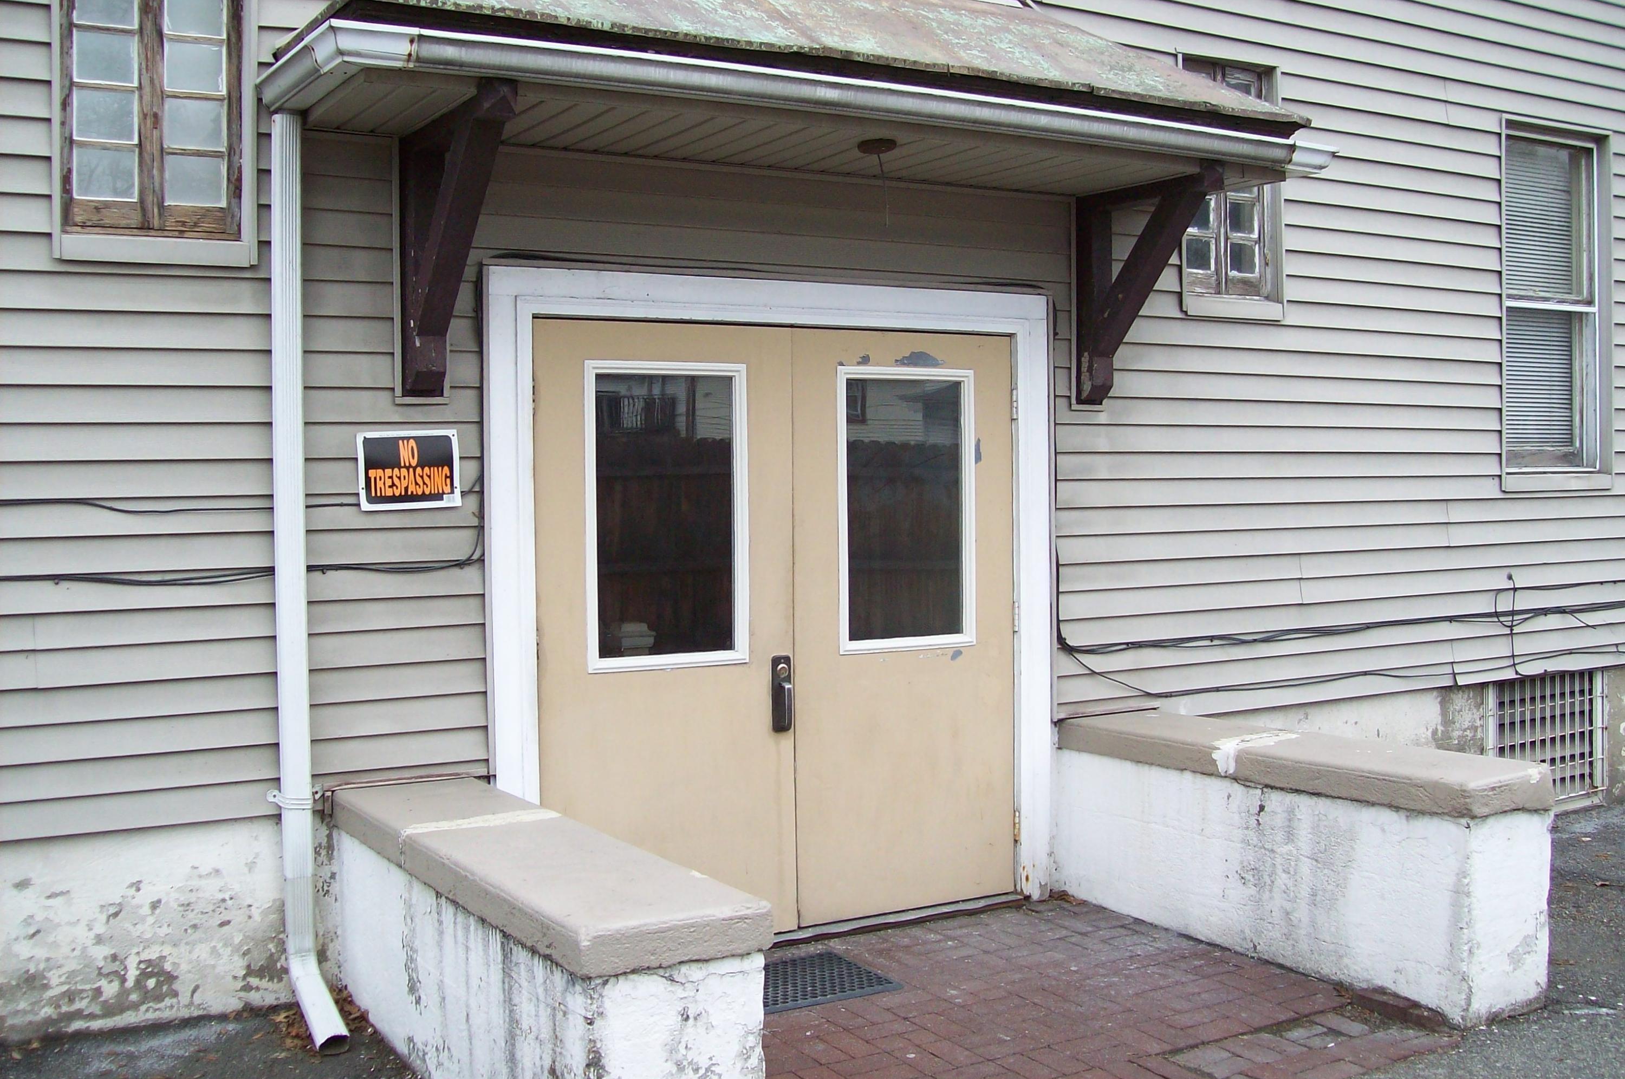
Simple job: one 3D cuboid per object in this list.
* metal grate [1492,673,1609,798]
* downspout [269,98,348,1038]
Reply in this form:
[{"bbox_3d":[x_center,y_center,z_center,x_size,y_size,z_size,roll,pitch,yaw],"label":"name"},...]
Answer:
[{"bbox_3d":[3.396,0.909,7.769,0.830,0.590,0.040,-2,2,-30],"label":"metal grate"},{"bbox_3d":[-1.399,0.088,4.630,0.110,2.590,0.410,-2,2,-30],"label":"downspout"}]

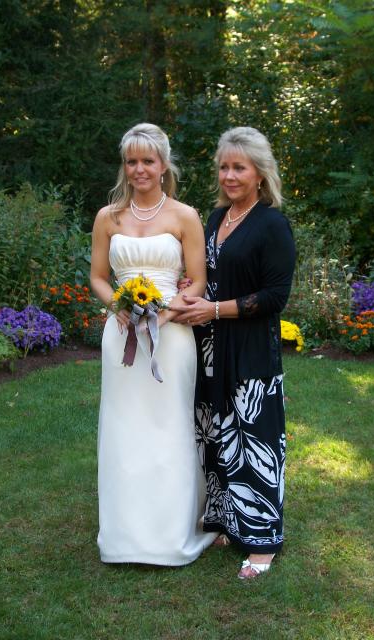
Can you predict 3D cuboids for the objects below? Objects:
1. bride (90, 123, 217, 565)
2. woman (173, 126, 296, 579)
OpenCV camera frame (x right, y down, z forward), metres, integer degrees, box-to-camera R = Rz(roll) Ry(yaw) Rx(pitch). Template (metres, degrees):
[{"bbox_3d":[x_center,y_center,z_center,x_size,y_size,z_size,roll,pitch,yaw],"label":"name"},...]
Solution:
[{"bbox_3d":[-0.130,0.072,3.984,0.500,1.700,0.480,2,9,12],"label":"bride"},{"bbox_3d":[0.185,0.092,3.917,0.480,1.680,0.460,7,11,38],"label":"woman"}]

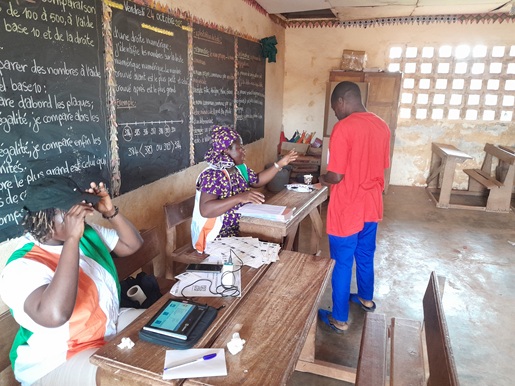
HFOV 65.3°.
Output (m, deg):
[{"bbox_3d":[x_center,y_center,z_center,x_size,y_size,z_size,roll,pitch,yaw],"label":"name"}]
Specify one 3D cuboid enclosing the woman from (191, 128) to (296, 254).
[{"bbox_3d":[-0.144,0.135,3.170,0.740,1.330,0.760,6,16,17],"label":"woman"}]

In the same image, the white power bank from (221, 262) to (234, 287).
[{"bbox_3d":[-0.132,0.367,1.799,0.045,0.104,0.024,2,15,3],"label":"white power bank"}]

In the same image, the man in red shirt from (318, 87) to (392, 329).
[{"bbox_3d":[0.646,0.077,2.812,0.480,1.654,0.370,-7,17,-28],"label":"man in red shirt"}]

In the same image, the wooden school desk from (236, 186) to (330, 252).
[{"bbox_3d":[0.235,0.393,3.441,0.420,0.703,1.200,7,16,21],"label":"wooden school desk"}]

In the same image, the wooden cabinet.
[{"bbox_3d":[1.653,-0.962,6.406,1.030,1.804,0.500,7,16,21],"label":"wooden cabinet"}]

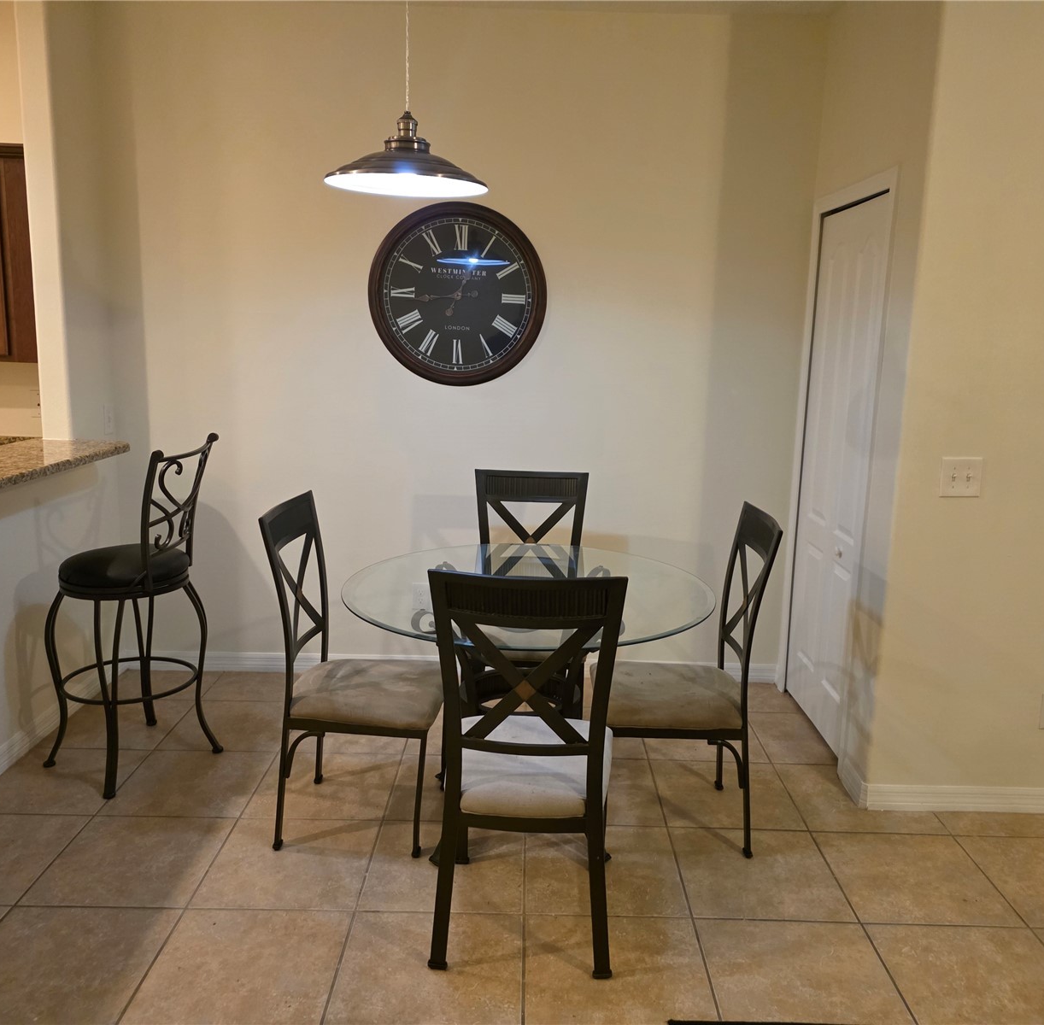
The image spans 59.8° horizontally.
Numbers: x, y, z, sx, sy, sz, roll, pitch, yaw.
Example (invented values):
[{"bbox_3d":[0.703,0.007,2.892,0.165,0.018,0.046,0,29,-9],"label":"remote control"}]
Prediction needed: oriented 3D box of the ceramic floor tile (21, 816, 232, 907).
[{"bbox_3d":[-1.144,1.033,2.707,0.455,0.010,0.455,1,12,0],"label":"ceramic floor tile"}]

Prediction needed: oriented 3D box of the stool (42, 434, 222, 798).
[{"bbox_3d":[-1.402,0.324,3.198,0.600,1.170,0.600,2,12,3],"label":"stool"}]

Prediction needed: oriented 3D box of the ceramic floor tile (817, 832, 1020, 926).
[{"bbox_3d":[1.148,1.076,2.677,0.455,0.010,0.455,1,12,0],"label":"ceramic floor tile"}]

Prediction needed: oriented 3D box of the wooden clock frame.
[{"bbox_3d":[-0.258,-0.893,3.751,0.735,0.735,0.060,1,12,0],"label":"wooden clock frame"}]

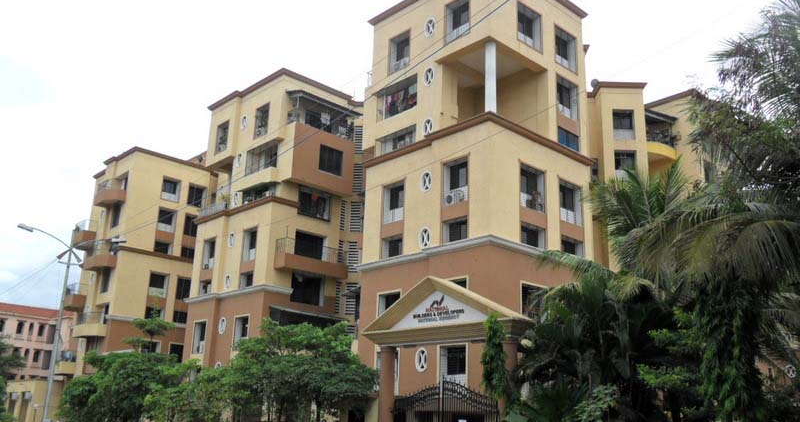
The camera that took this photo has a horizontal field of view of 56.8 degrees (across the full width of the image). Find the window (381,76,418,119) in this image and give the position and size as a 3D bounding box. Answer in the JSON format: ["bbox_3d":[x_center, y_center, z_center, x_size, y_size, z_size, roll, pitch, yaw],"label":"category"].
[{"bbox_3d":[-0.059,-6.198,40.958,0.300,1.800,3.000,17,-22,-40],"label":"window"}]

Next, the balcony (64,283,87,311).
[{"bbox_3d":[-29.235,7.760,66.490,1.200,2.100,2.500,18,-24,-40],"label":"balcony"}]

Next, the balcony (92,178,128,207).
[{"bbox_3d":[-26.178,-1.458,66.656,1.600,2.000,4.200,17,-23,-40],"label":"balcony"}]

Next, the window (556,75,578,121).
[{"bbox_3d":[8.645,-5.832,38.672,1.906,2.032,0.350,16,-22,-40],"label":"window"}]

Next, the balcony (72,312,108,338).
[{"bbox_3d":[-26.222,9.737,62.419,1.200,2.050,4.400,18,-24,-40],"label":"balcony"}]

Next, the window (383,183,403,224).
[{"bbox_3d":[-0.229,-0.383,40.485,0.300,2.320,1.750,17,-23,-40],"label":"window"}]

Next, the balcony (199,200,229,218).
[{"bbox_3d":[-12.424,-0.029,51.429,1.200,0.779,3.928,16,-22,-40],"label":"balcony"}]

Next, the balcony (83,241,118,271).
[{"bbox_3d":[-26.323,4.151,64.663,1.600,2.100,4.200,17,-23,-40],"label":"balcony"}]

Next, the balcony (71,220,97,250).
[{"bbox_3d":[-29.110,2.110,68.351,1.200,2.200,2.500,18,-24,-40],"label":"balcony"}]

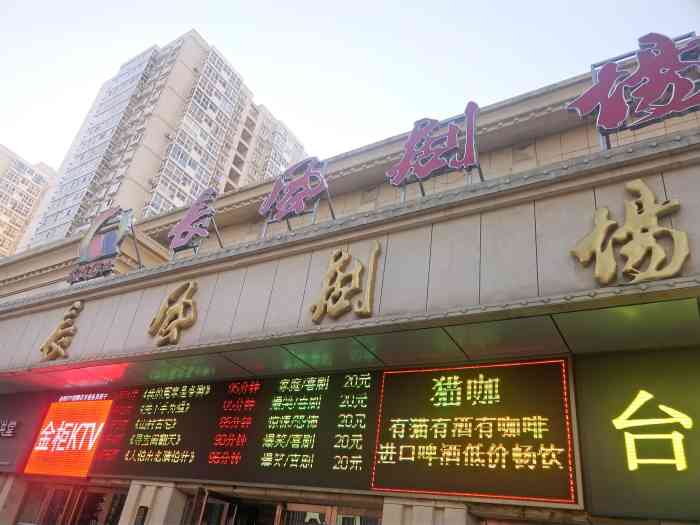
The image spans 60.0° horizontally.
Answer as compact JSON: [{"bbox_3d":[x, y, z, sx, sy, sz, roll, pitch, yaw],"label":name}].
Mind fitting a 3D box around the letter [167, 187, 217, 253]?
[{"bbox_3d":[-2.714,-0.747,10.668,1.063,1.157,0.130,-11,-36,31],"label":"letter"}]

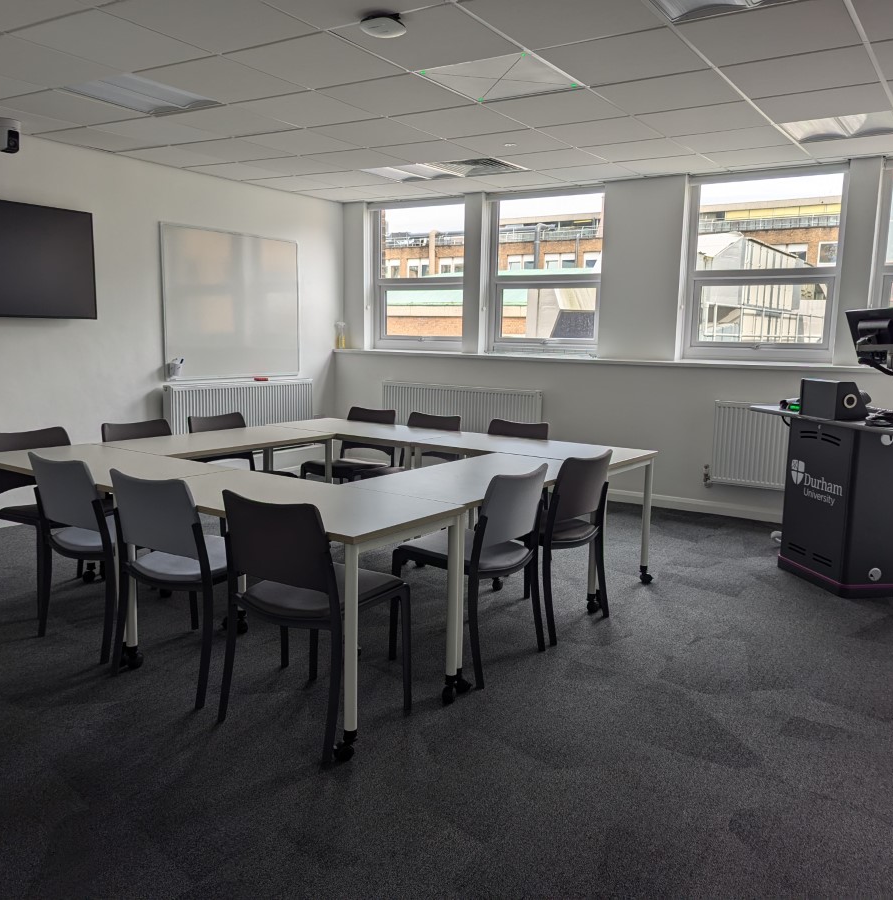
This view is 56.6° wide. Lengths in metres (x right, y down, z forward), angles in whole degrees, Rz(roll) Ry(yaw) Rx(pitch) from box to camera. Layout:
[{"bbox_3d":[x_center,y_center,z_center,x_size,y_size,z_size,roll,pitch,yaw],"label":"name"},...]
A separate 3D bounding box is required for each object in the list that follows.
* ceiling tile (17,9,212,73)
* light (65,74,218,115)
[{"bbox_3d":[-1.415,-1.747,3.540,0.600,0.030,0.600,6,10,32],"label":"ceiling tile"},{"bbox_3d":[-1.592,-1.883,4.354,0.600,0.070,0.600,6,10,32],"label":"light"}]

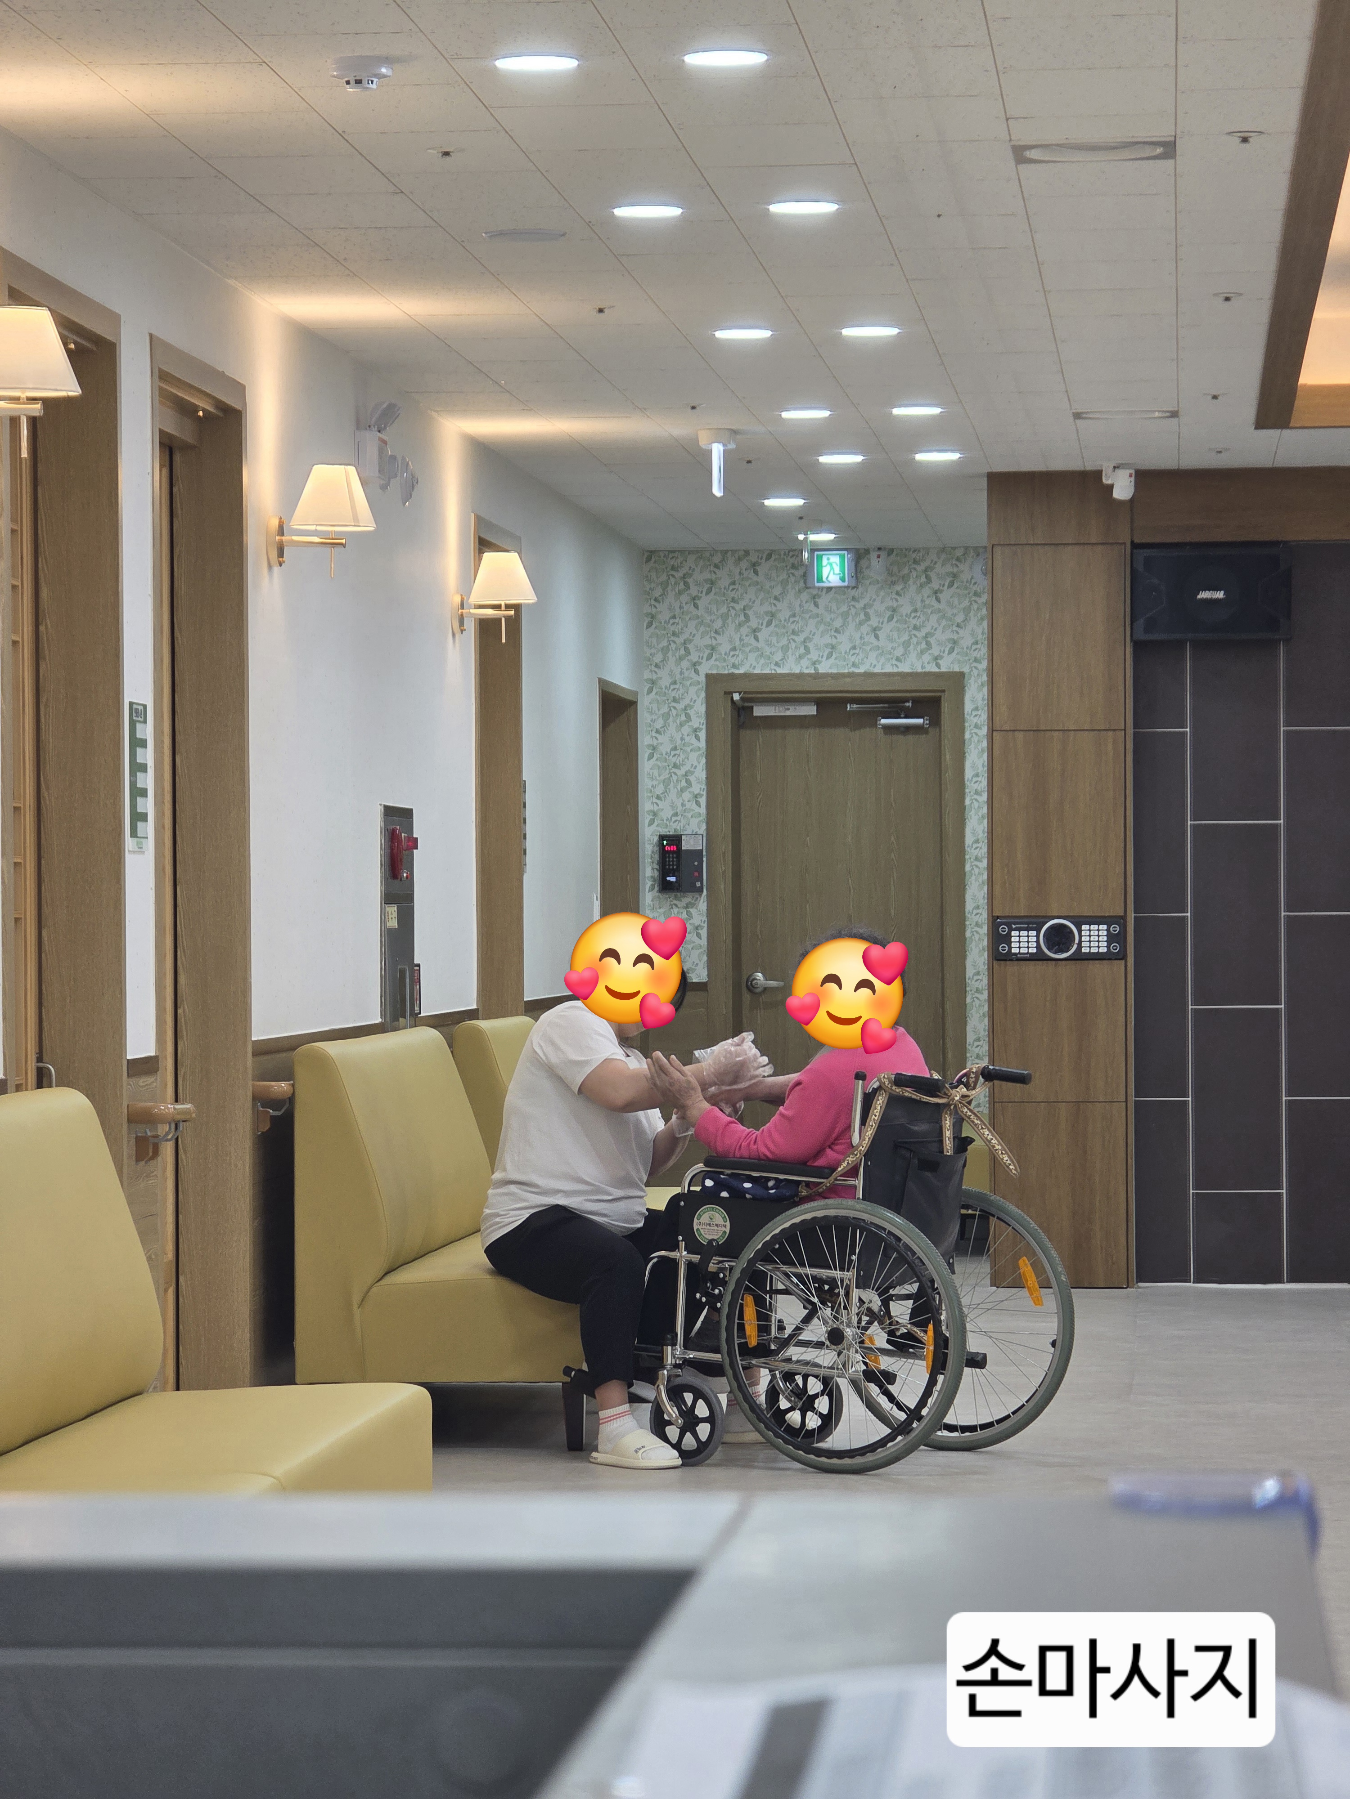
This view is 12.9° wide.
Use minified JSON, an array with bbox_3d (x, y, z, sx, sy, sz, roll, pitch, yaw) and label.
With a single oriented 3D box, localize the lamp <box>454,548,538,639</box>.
[{"bbox_3d":[-0.530,-0.899,17.682,0.245,0.268,0.205,0,0,5],"label":"lamp"}]

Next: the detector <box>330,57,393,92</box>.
[{"bbox_3d":[-0.531,-1.403,10.167,0.103,0.047,0.103,0,0,5],"label":"detector"}]

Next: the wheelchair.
[{"bbox_3d":[0.305,0.811,13.421,1.060,0.885,0.650,0,0,29],"label":"wheelchair"}]

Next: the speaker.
[{"bbox_3d":[1.750,-0.992,19.480,0.520,0.305,0.290,0,0,5],"label":"speaker"}]

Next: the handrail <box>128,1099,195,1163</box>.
[{"bbox_3d":[-1.066,0.477,12.436,0.095,0.130,0.280,0,0,5],"label":"handrail"}]

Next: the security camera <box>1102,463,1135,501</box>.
[{"bbox_3d":[1.436,-1.350,19.324,0.100,0.120,0.090,0,0,-25],"label":"security camera"}]

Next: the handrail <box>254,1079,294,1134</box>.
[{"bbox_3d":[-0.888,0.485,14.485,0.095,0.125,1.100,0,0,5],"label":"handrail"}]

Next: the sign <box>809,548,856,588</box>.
[{"bbox_3d":[0.616,-1.304,23.550,0.195,0.150,0.040,0,0,5],"label":"sign"}]

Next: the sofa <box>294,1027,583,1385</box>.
[{"bbox_3d":[-0.454,0.797,14.528,0.659,0.930,1.900,0,0,5],"label":"sofa"}]

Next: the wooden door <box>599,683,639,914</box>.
[{"bbox_3d":[-0.265,0.239,22.733,0.150,2.106,1.450,0,0,5],"label":"wooden door"}]

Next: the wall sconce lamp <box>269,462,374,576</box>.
[{"bbox_3d":[-0.835,-0.903,14.206,0.245,0.265,0.205,0,0,5],"label":"wall sconce lamp"}]

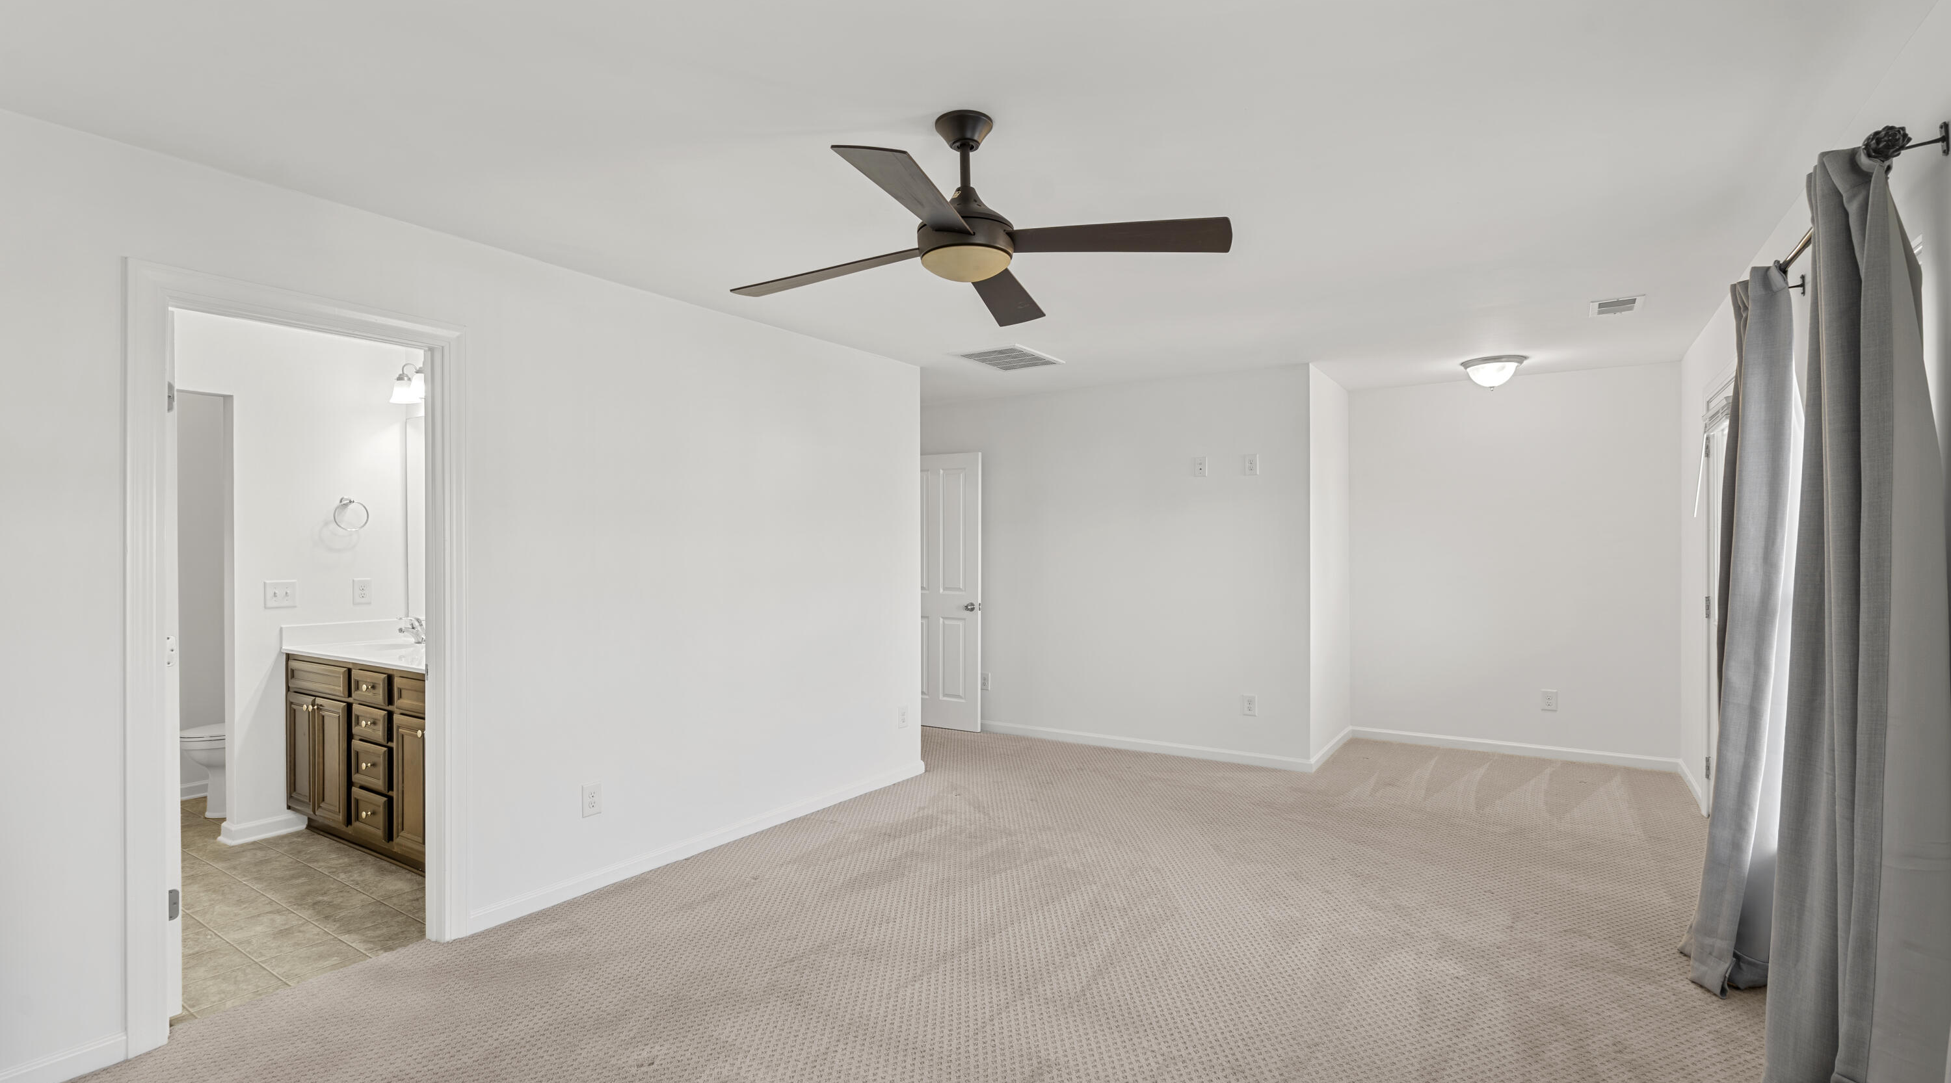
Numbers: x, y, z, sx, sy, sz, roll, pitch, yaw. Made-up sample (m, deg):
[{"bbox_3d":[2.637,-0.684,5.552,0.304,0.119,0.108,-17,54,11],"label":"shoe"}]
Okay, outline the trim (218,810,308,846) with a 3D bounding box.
[{"bbox_3d":[-3.407,1.353,4.154,0.165,0.095,0.310,-1,0,33],"label":"trim"}]

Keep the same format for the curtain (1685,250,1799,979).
[{"bbox_3d":[2.304,0.274,2.614,0.255,2.140,0.420,-1,0,33],"label":"curtain"}]

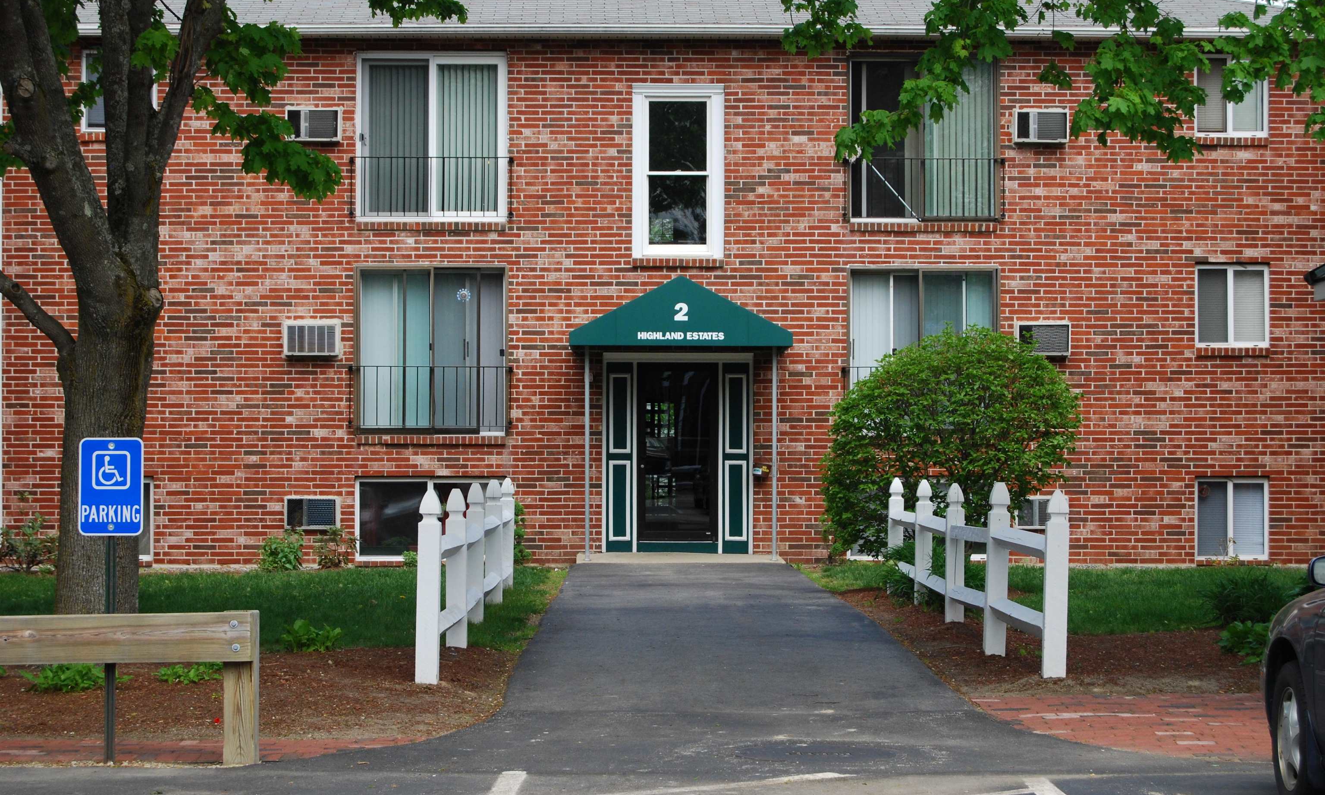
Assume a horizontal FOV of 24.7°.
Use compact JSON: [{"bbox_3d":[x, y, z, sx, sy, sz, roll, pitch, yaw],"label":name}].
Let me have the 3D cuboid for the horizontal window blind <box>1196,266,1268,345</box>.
[{"bbox_3d":[6.893,-1.115,36.580,0.870,0.950,0.060,0,-1,0],"label":"horizontal window blind"}]

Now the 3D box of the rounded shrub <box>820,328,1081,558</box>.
[{"bbox_3d":[3.289,0.575,34.600,2.930,2.720,2.600,0,-1,-1],"label":"rounded shrub"}]

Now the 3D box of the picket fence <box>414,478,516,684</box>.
[{"bbox_3d":[-1.528,1.273,24.900,0.160,1.210,12.100,0,-1,-1],"label":"picket fence"}]

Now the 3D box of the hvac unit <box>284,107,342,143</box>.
[{"bbox_3d":[-4.169,-3.245,36.265,0.679,0.409,0.350,0,-2,-1],"label":"hvac unit"}]

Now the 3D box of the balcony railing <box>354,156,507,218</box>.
[{"bbox_3d":[-2.802,-2.532,36.514,1.920,0.770,0.100,0,-1,-1],"label":"balcony railing"}]

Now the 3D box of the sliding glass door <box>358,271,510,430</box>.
[{"bbox_3d":[-2.797,-0.577,36.603,1.830,2.020,0.130,0,-1,-1],"label":"sliding glass door"}]

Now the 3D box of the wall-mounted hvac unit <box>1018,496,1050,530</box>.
[{"bbox_3d":[4.574,1.395,36.380,0.660,0.400,0.420,0,-1,0],"label":"wall-mounted hvac unit"}]

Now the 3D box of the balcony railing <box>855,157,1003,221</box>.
[{"bbox_3d":[3.183,-2.531,36.583,1.900,0.770,0.100,0,-1,-1],"label":"balcony railing"}]

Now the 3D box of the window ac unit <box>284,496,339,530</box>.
[{"bbox_3d":[-4.213,1.395,36.380,0.660,0.400,0.420,0,-1,0],"label":"window ac unit"}]

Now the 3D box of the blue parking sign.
[{"bbox_3d":[-2.589,0.421,14.200,0.305,0.457,0.012,0,-2,-1],"label":"blue parking sign"}]

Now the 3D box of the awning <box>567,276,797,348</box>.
[{"bbox_3d":[0.214,-0.985,35.670,2.587,0.826,1.250,0,-2,-1],"label":"awning"}]

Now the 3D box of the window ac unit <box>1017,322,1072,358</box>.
[{"bbox_3d":[4.587,-0.698,36.380,0.660,0.400,0.420,0,-1,0],"label":"window ac unit"}]

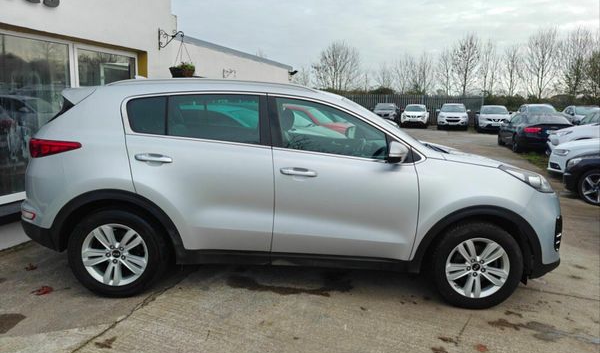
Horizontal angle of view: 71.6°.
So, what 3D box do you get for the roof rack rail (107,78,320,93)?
[{"bbox_3d":[-0.649,-0.682,3.103,1.590,0.085,0.060,2,11,-1],"label":"roof rack rail"}]

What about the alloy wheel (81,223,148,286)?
[{"bbox_3d":[-1.348,0.564,3.121,0.470,0.470,0.180,2,11,-1],"label":"alloy wheel"}]

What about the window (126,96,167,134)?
[{"bbox_3d":[-1.091,-0.434,2.959,0.290,0.270,0.050,2,-4,-1],"label":"window"}]

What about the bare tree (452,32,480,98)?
[{"bbox_3d":[17.970,-10.429,44.682,2.940,9.440,2.940,6,11,16],"label":"bare tree"}]

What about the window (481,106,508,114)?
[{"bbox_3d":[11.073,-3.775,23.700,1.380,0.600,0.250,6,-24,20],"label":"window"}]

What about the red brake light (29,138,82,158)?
[{"bbox_3d":[-1.794,-0.203,3.040,0.460,0.150,0.280,2,10,-1],"label":"red brake light"}]

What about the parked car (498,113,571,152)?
[{"bbox_3d":[8.719,-1.673,15.366,1.850,1.400,4.700,5,11,15],"label":"parked car"}]

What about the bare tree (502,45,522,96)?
[{"bbox_3d":[22.911,-9.720,44.809,2.100,8.440,2.100,6,11,16],"label":"bare tree"}]

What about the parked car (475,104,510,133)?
[{"bbox_3d":[12.292,-3.705,26.500,1.820,1.600,4.380,6,11,19],"label":"parked car"}]

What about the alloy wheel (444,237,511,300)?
[{"bbox_3d":[1.320,0.666,3.167,0.470,0.470,0.180,2,11,-1],"label":"alloy wheel"}]

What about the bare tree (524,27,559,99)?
[{"bbox_3d":[24.922,-10.043,42.683,3.410,10.000,3.410,6,11,16],"label":"bare tree"}]

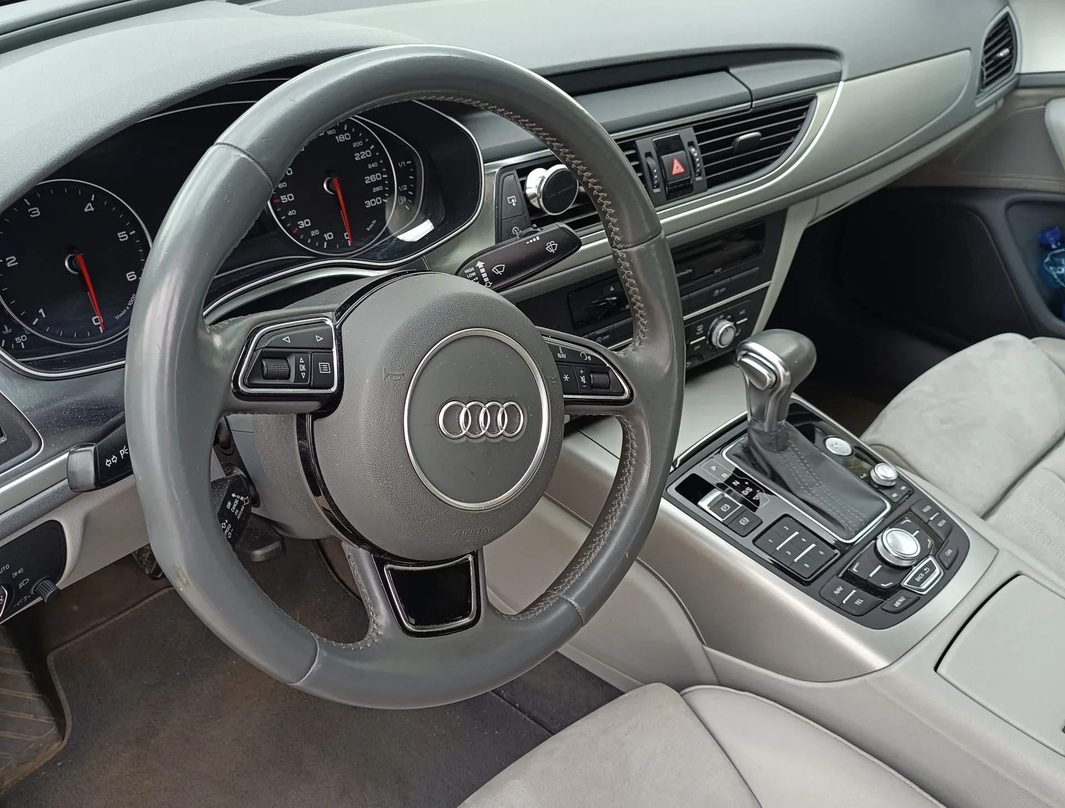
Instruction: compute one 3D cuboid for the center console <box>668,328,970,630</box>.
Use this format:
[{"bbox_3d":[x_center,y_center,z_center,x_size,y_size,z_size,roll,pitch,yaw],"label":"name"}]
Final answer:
[{"bbox_3d":[0.273,0.054,0.846,0.210,0.130,0.242,-26,53,-36],"label":"center console"}]

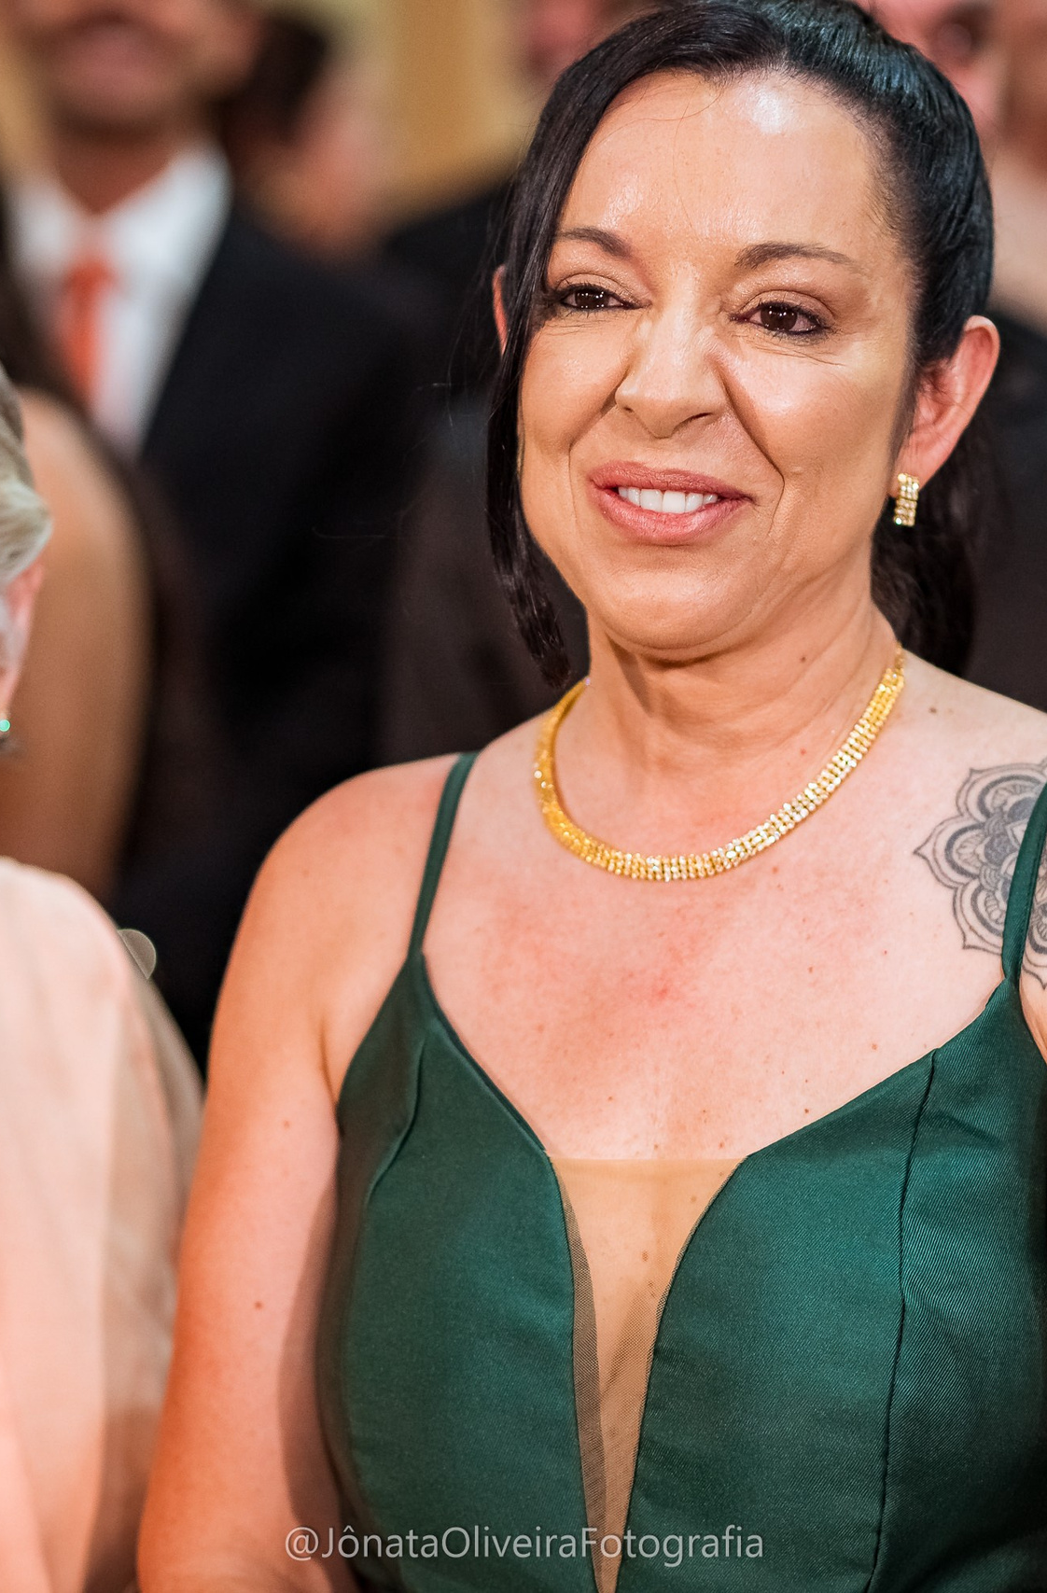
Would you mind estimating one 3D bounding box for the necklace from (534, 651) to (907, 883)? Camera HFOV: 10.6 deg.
[{"bbox_3d":[0.068,-0.018,1.900,0.130,0.087,0.113,3,6,27],"label":"necklace"}]

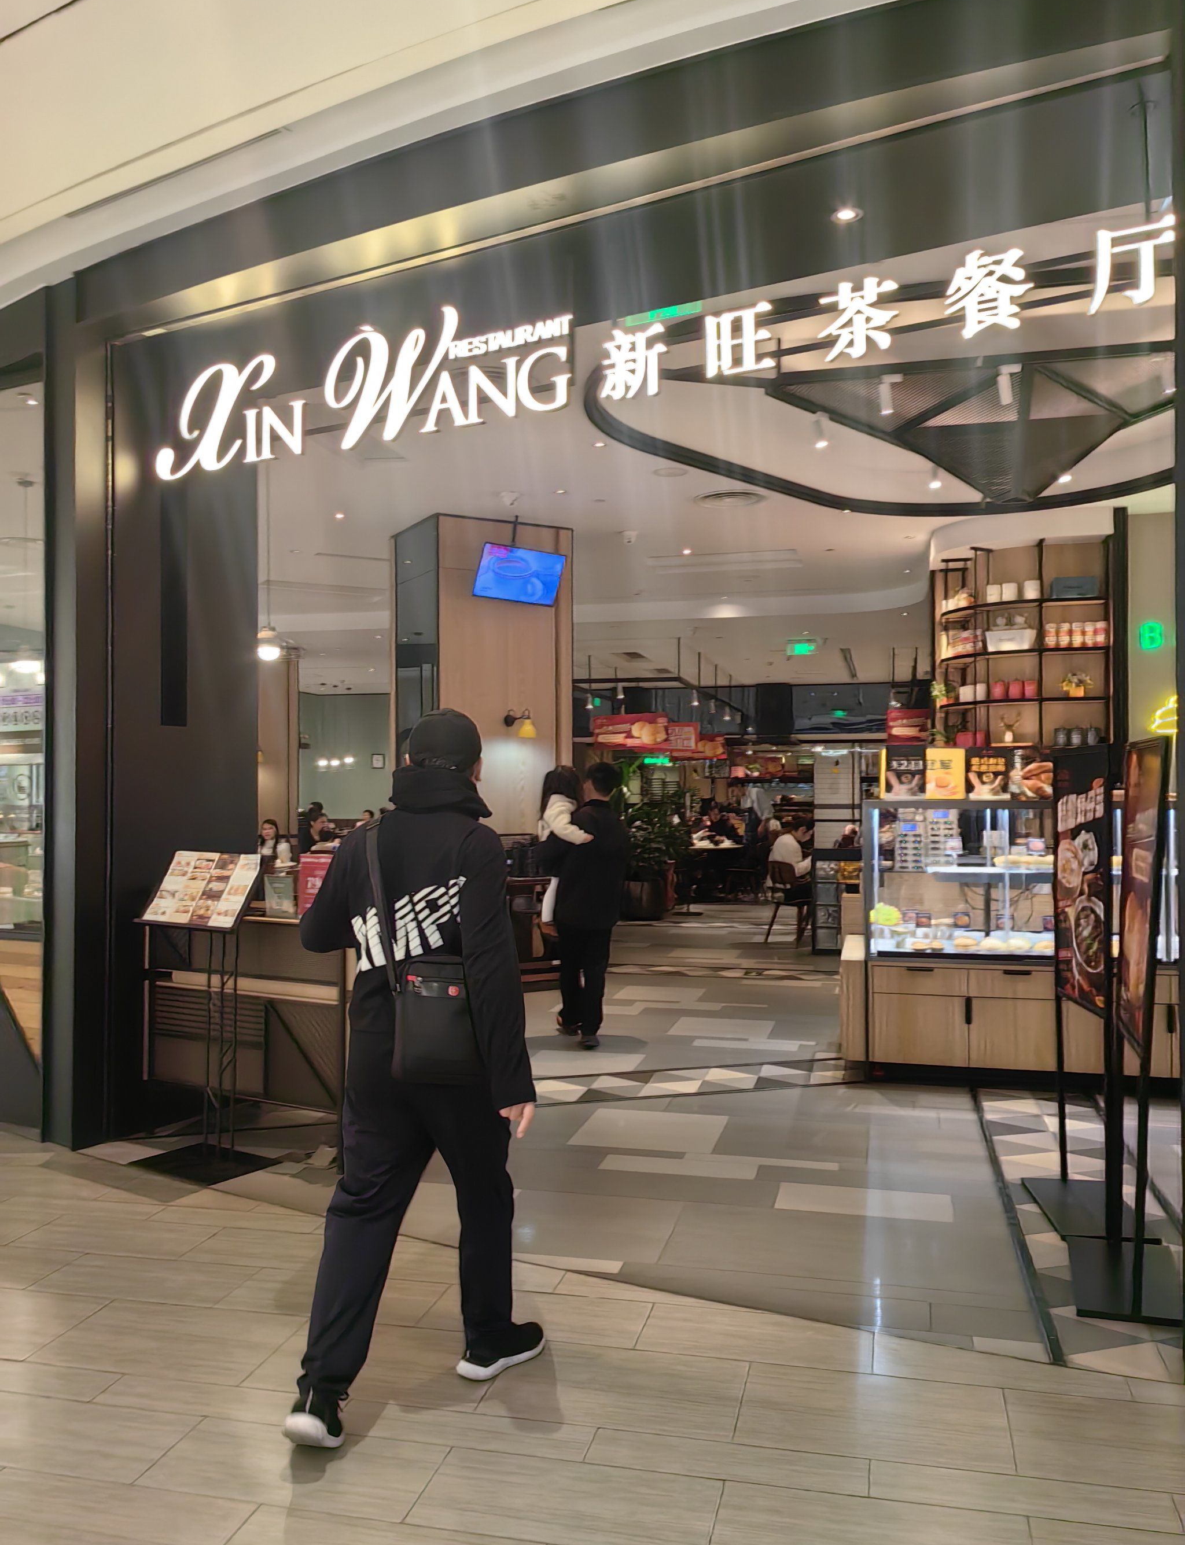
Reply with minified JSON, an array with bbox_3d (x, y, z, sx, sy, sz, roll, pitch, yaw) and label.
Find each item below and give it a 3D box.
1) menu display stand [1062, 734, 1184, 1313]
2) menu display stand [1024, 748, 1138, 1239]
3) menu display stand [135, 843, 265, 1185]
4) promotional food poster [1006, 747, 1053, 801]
[{"bbox_3d":[1.709,0.762,3.931,0.350,1.720,0.620,0,-1,18],"label":"menu display stand"},{"bbox_3d":[1.810,0.755,4.550,0.330,1.700,0.640,0,-1,6],"label":"menu display stand"},{"bbox_3d":[-1.640,0.974,5.110,0.590,1.280,0.390,-1,-1,35],"label":"menu display stand"},{"bbox_3d":[2.247,0.006,6.320,0.240,0.280,0.040,0,-1,9],"label":"promotional food poster"}]

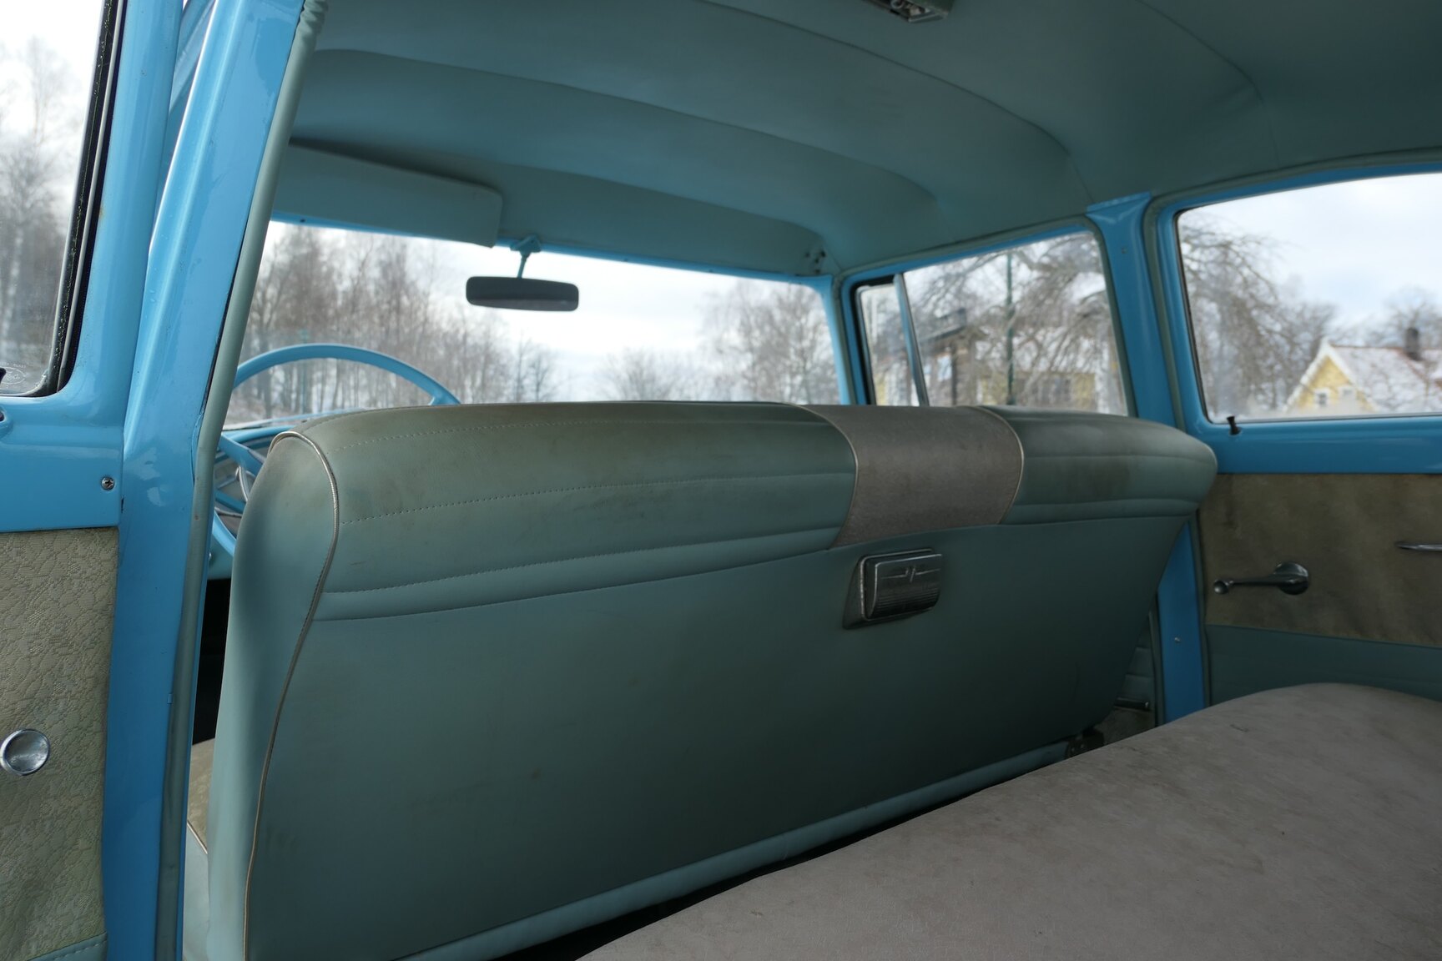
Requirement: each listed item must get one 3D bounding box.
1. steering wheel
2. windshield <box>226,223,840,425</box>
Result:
[{"bbox_3d":[-0.547,-0.004,1.426,0.433,0.433,0.090,-3,-25,-38],"label":"steering wheel"},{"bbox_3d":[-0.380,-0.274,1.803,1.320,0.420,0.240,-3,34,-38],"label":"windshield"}]

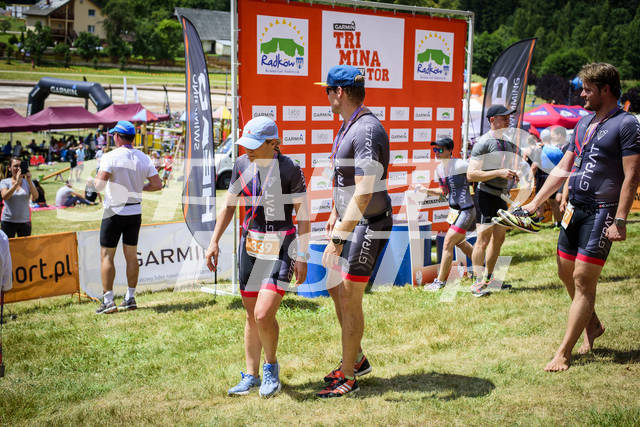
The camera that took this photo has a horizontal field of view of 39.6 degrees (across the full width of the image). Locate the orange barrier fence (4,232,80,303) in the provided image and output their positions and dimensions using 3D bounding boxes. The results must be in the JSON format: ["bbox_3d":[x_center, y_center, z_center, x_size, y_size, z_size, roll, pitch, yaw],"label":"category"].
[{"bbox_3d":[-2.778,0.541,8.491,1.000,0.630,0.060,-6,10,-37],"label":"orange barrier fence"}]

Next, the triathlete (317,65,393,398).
[{"bbox_3d":[0.179,0.097,5.060,0.430,1.870,0.500,-1,12,-17],"label":"triathlete"}]

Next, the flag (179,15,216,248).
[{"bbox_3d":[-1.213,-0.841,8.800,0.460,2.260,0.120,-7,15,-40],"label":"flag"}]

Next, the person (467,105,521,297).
[{"bbox_3d":[1.688,-0.146,8.650,0.540,1.810,0.430,-4,13,-30],"label":"person"}]

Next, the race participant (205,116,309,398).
[{"bbox_3d":[-0.356,0.233,5.060,0.570,1.620,0.420,7,12,23],"label":"race participant"}]

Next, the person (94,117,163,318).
[{"bbox_3d":[-1.831,0.009,8.370,0.630,1.790,0.430,-2,12,-21],"label":"person"}]

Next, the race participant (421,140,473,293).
[{"bbox_3d":[1.395,-0.032,9.500,0.640,1.640,0.470,-7,14,-38],"label":"race participant"}]

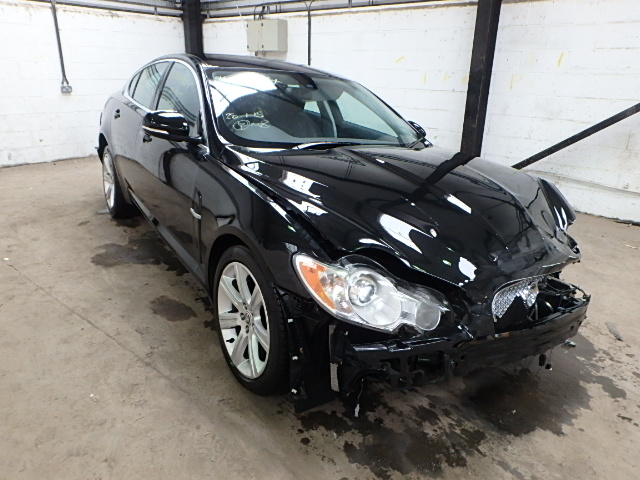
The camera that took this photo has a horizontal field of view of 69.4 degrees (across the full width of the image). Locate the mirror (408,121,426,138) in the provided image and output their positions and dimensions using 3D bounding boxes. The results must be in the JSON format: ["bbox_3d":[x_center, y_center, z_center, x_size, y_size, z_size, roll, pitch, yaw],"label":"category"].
[{"bbox_3d":[0.720,-0.810,3.438,0.250,0.155,0.170,-8,22,-32],"label":"mirror"}]

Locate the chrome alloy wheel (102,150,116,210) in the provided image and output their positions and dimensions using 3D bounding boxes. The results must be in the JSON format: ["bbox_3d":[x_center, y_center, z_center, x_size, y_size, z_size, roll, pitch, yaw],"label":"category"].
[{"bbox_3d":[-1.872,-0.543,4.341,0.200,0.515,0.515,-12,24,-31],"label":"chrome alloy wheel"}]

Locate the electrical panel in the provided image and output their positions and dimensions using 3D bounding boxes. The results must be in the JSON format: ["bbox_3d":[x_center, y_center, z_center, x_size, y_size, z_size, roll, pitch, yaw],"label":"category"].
[{"bbox_3d":[-0.781,-3.024,6.867,0.650,0.420,0.200,17,26,37],"label":"electrical panel"}]

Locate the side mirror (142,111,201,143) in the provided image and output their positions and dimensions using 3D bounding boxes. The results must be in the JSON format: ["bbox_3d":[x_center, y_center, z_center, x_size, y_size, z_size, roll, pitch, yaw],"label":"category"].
[{"bbox_3d":[-0.800,-0.601,2.468,0.250,0.155,0.170,-8,22,-32],"label":"side mirror"}]

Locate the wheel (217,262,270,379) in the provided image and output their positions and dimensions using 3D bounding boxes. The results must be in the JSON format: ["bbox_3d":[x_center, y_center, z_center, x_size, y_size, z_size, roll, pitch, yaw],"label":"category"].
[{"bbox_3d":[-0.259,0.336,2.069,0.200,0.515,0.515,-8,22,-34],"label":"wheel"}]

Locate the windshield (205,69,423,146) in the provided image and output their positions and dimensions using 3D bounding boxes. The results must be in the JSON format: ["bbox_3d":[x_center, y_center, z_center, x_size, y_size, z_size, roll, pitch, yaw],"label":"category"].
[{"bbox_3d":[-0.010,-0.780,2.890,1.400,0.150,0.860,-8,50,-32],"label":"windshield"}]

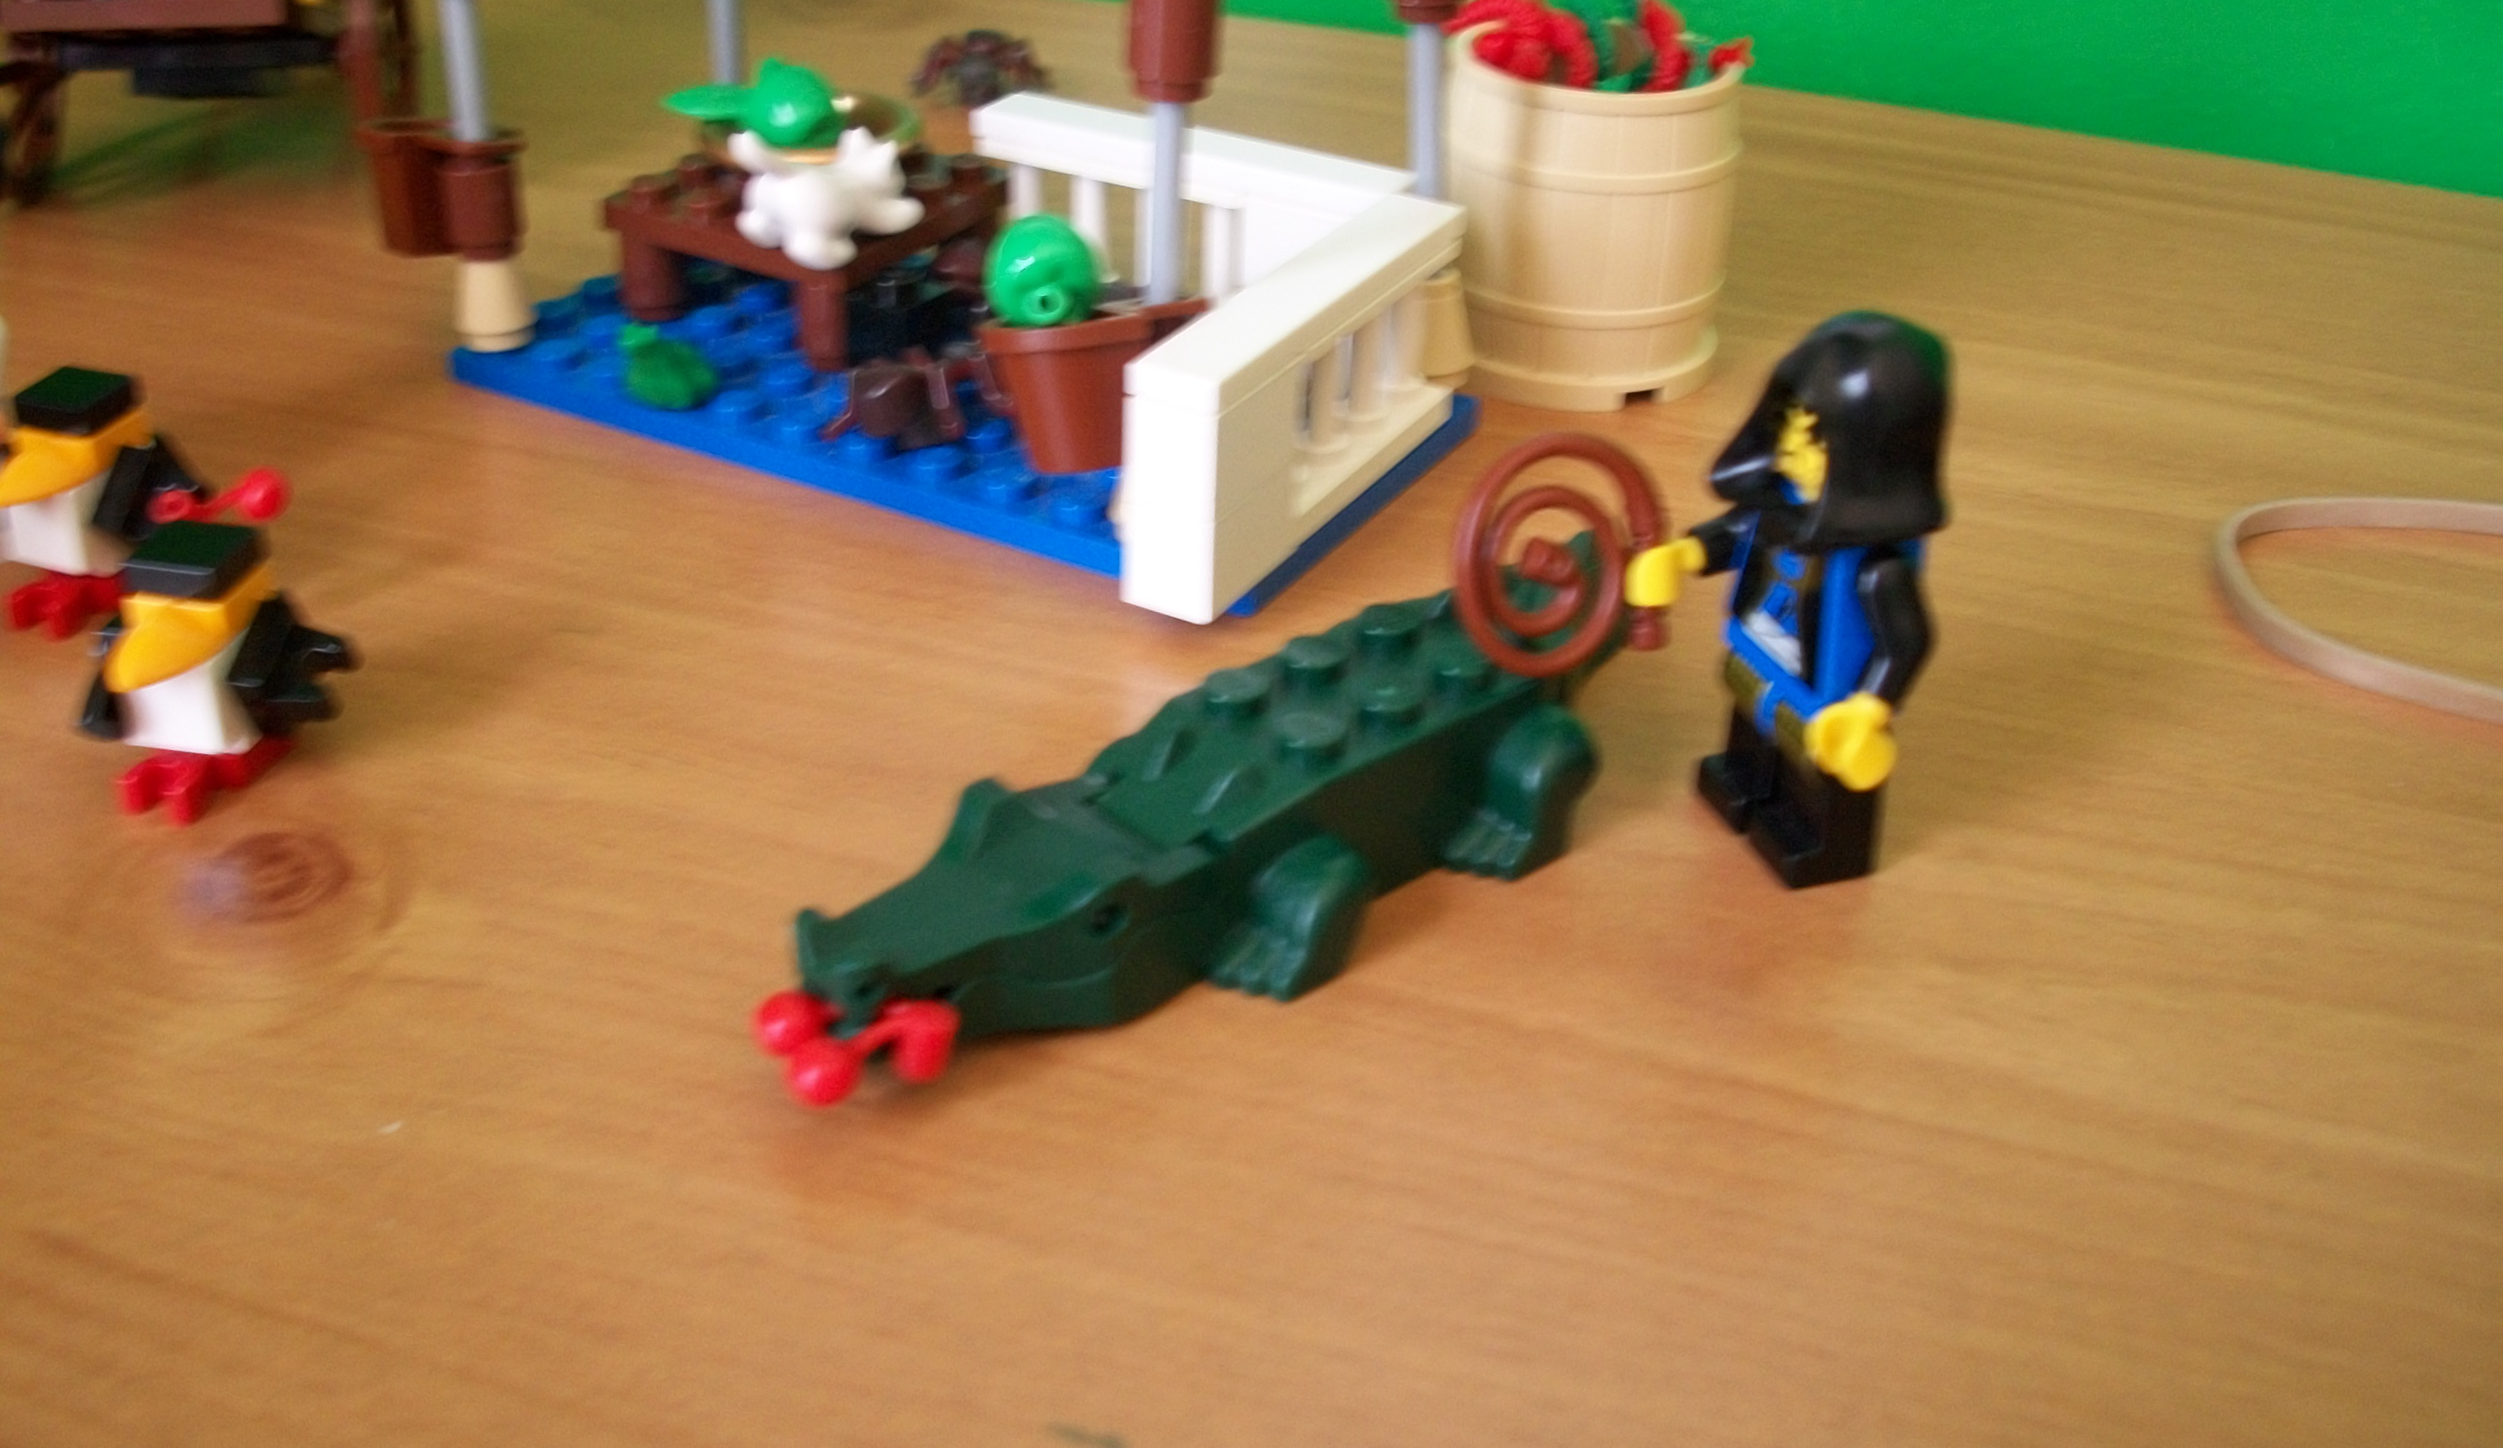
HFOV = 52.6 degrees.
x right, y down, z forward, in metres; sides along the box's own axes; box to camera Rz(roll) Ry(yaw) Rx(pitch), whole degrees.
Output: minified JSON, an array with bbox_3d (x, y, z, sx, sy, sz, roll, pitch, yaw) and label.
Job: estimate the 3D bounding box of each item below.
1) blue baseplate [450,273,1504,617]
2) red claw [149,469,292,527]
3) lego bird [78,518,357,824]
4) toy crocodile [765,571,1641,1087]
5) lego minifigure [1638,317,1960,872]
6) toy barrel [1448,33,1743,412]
[{"bbox_3d":[-0.030,-0.036,0.264,0.096,0.005,0.048,18,35,24],"label":"blue baseplate"},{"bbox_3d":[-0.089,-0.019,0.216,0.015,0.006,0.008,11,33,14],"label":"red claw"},{"bbox_3d":[-0.080,-0.004,0.197,0.024,0.020,0.015,11,33,14],"label":"lego bird"},{"bbox_3d":[0.000,0.005,0.189,0.083,0.017,0.026,-23,40,-35],"label":"toy crocodile"},{"bbox_3d":[0.042,-0.010,0.192,0.018,0.043,0.024,-9,33,-17],"label":"lego minifigure"},{"bbox_3d":[0.036,-0.056,0.273,0.032,0.034,0.032,1,32,-1],"label":"toy barrel"}]

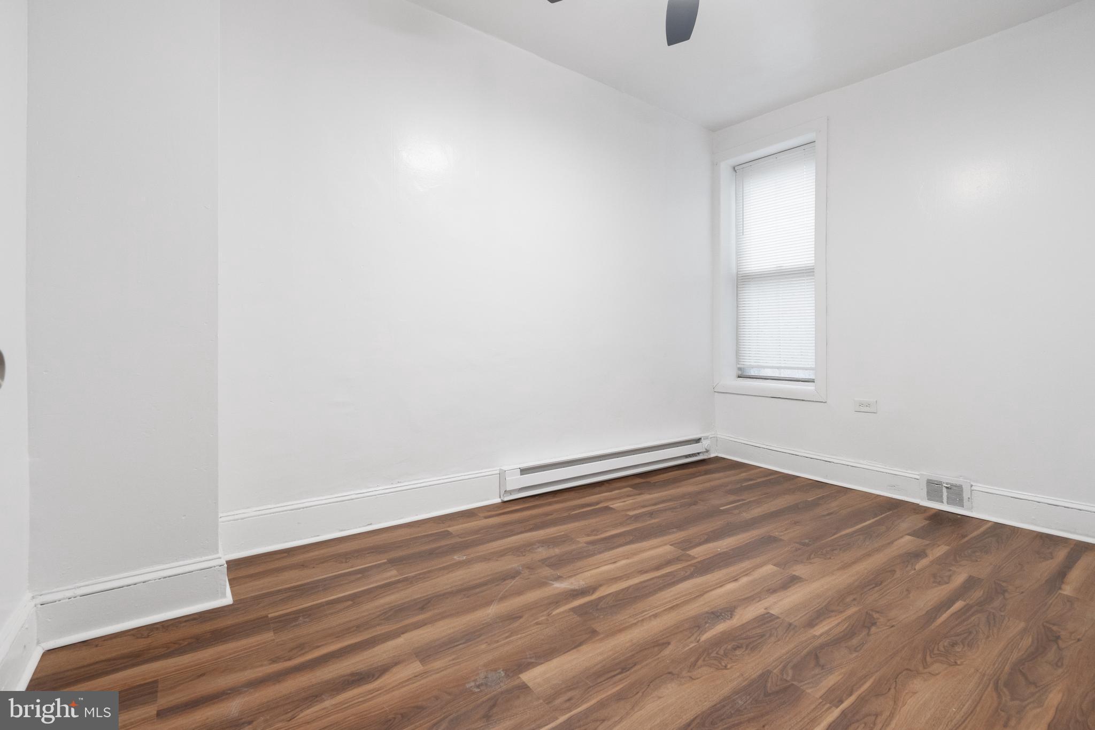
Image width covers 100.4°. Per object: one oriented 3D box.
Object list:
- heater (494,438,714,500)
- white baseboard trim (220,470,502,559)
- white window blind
[{"bbox_3d":[0.500,0.633,2.964,1.815,0.164,0.067,-1,1,-36],"label":"heater"},{"bbox_3d":[-0.745,0.646,2.087,1.217,0.176,0.035,-1,1,-36],"label":"white baseboard trim"},{"bbox_3d":[1.683,-0.751,3.356,0.038,1.619,0.631,-1,1,-37],"label":"white window blind"}]

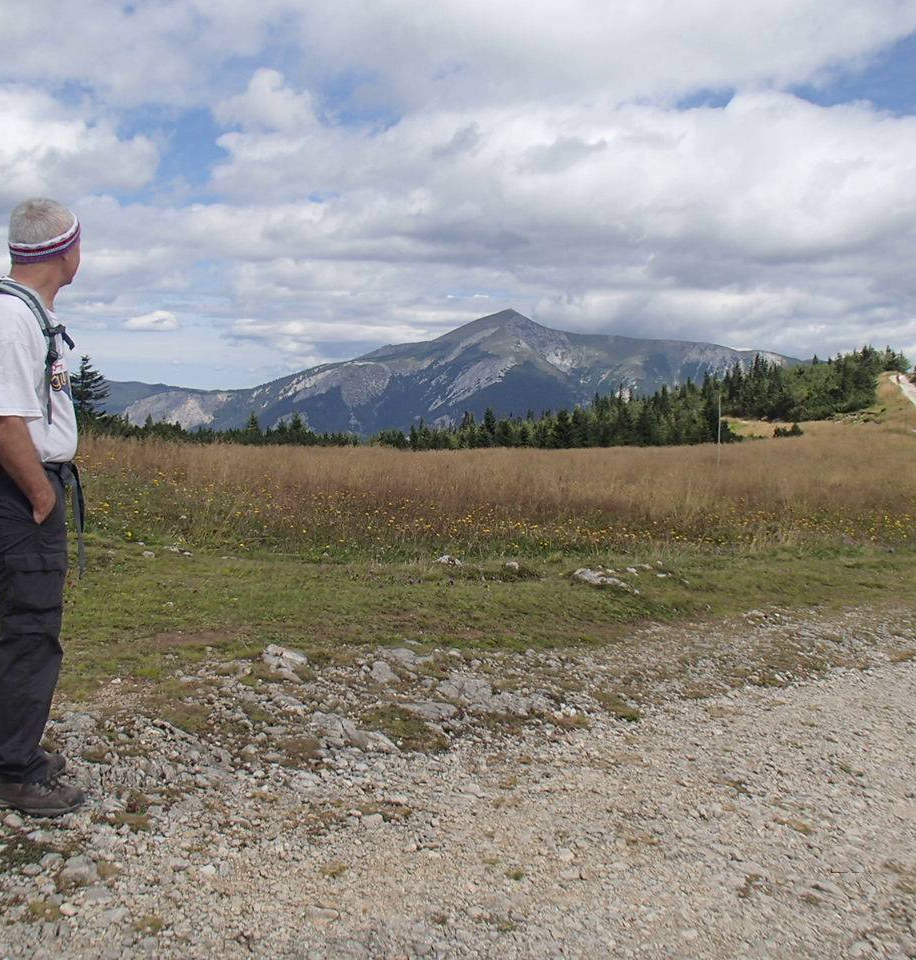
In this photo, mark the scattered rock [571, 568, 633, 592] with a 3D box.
[{"bbox_3d":[1.130,0.800,8.100,0.520,0.160,0.340,3,7,25],"label":"scattered rock"}]

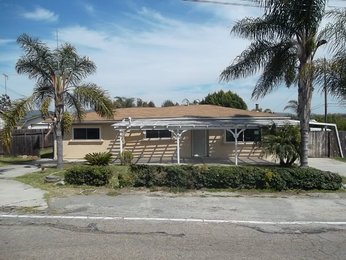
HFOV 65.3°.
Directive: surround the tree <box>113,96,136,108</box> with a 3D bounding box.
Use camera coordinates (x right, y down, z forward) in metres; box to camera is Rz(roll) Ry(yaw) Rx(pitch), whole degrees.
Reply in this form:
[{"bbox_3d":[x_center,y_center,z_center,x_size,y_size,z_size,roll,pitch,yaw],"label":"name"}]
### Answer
[{"bbox_3d":[-7.500,-1.400,42.000,4.400,7.600,4.400,0,-1,5],"label":"tree"}]

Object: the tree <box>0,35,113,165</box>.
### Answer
[{"bbox_3d":[-5.950,-1.470,14.000,5.700,6.950,5.400,0,-1,5],"label":"tree"}]

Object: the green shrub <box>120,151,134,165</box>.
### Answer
[{"bbox_3d":[-2.440,1.530,14.400,0.760,0.900,0.760,0,-1,5],"label":"green shrub"}]

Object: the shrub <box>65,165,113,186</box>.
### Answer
[{"bbox_3d":[-3.050,1.600,9.750,1.700,0.700,1.200,0,-1,5],"label":"shrub"}]

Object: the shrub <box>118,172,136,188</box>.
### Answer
[{"bbox_3d":[-1.560,1.710,9.250,0.620,0.560,0.600,0,-1,5],"label":"shrub"}]

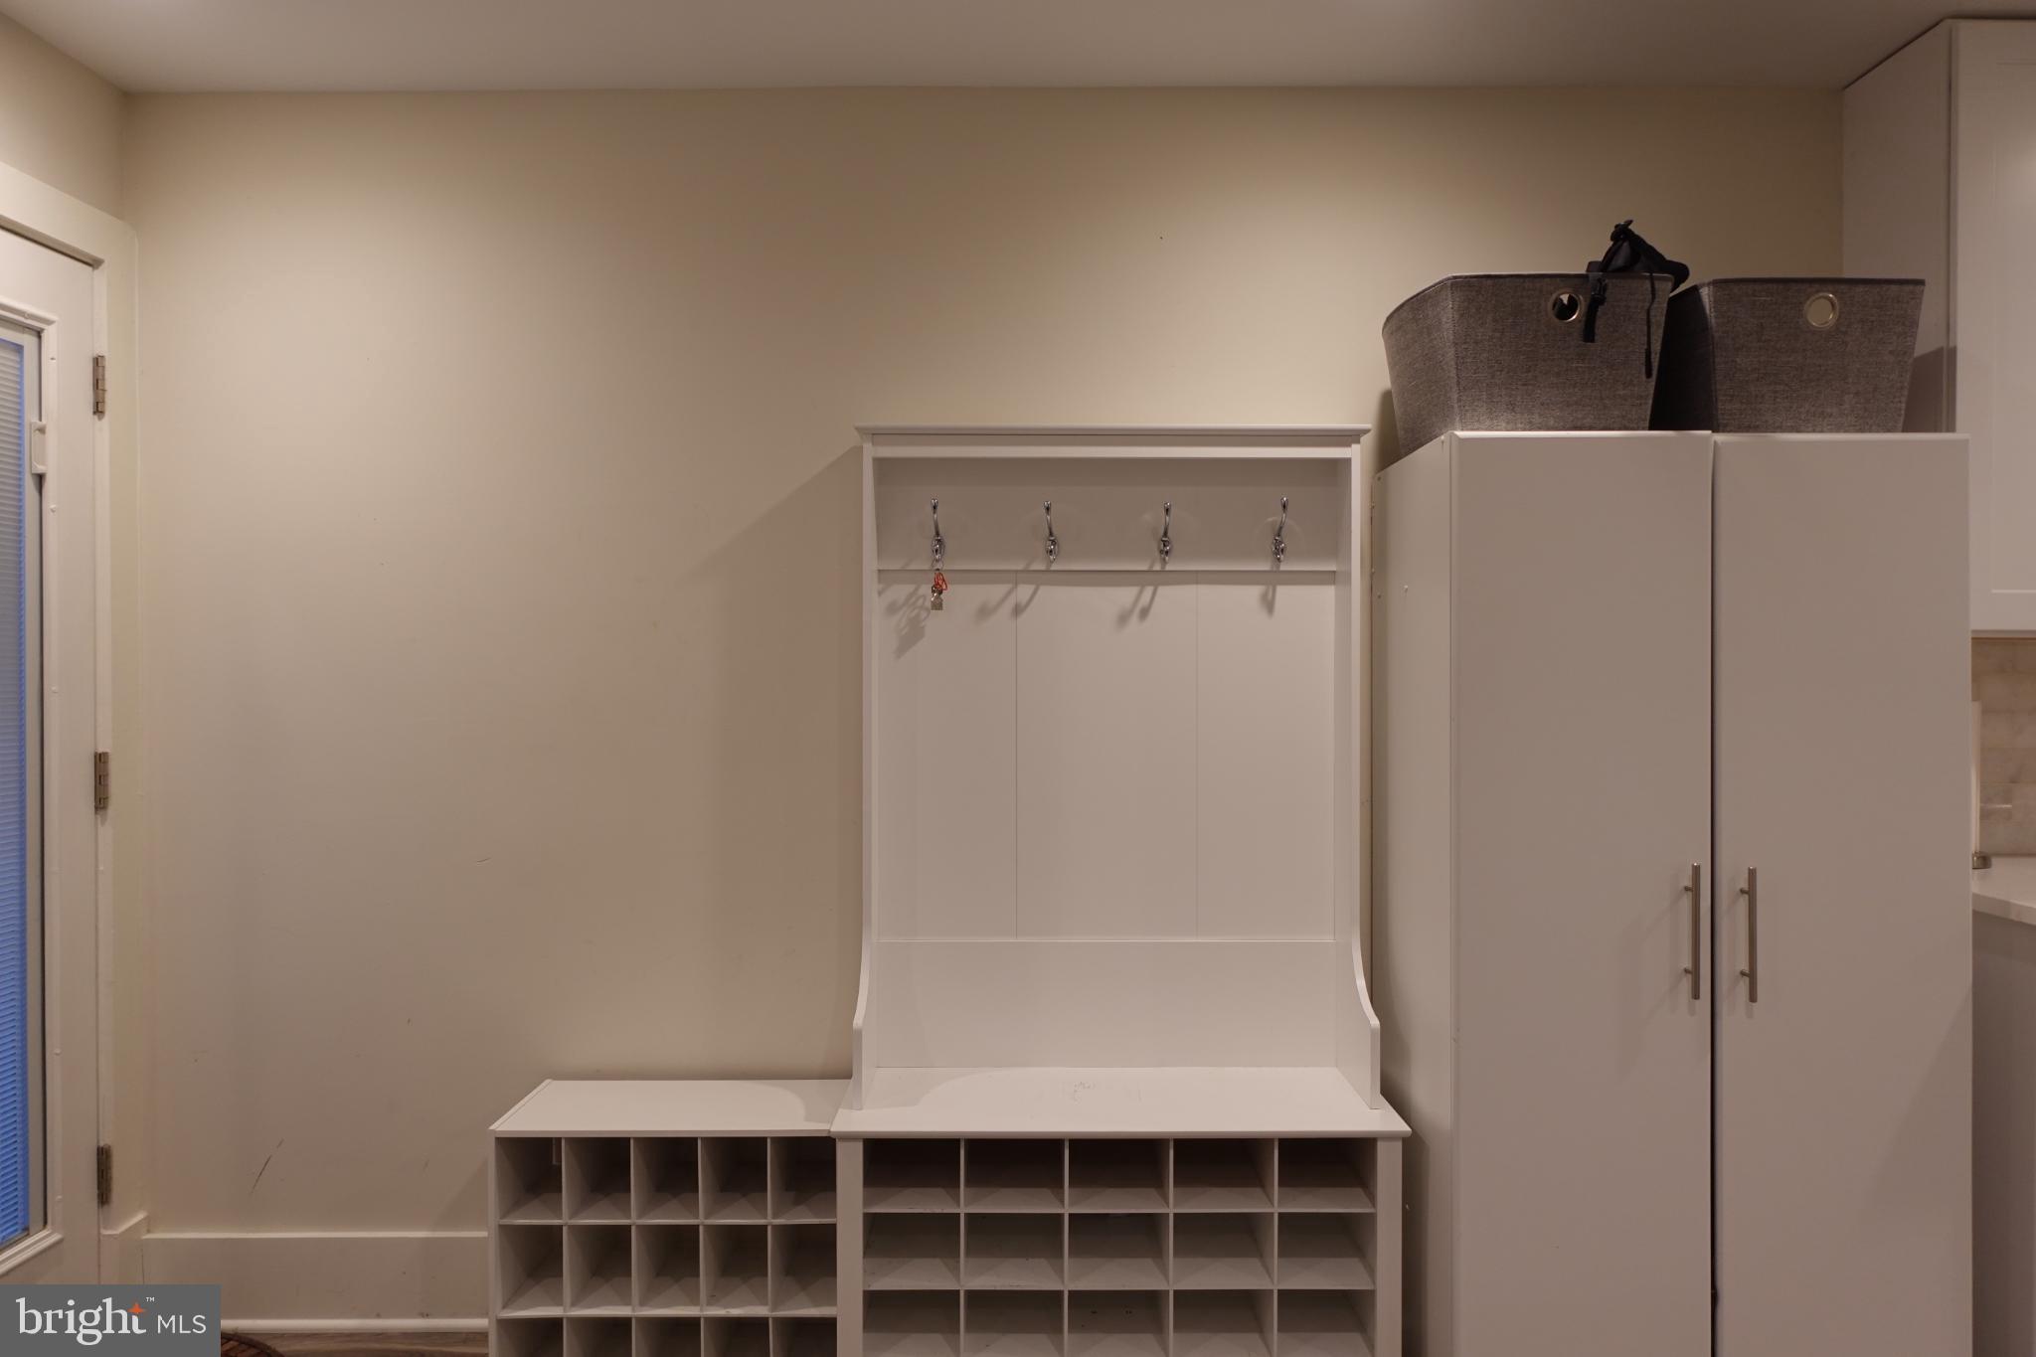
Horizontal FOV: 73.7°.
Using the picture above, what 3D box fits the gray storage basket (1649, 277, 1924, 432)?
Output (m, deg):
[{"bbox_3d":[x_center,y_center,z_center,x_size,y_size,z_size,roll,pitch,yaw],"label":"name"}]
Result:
[{"bbox_3d":[1.350,-0.536,2.475,0.365,0.274,0.380,0,0,0],"label":"gray storage basket"}]

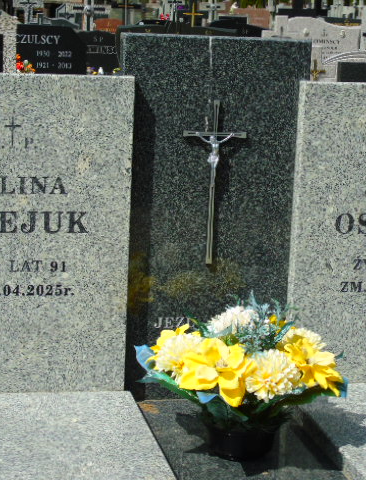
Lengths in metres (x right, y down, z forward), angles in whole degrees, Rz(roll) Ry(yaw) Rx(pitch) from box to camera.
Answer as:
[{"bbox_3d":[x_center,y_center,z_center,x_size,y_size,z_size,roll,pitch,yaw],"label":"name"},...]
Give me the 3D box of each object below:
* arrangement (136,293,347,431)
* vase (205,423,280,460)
[{"bbox_3d":[0.135,0.272,2.536,0.479,0.297,0.418,0,11,-12],"label":"arrangement"},{"bbox_3d":[0.134,0.433,2.579,0.157,0.083,0.157,0,11,-12],"label":"vase"}]

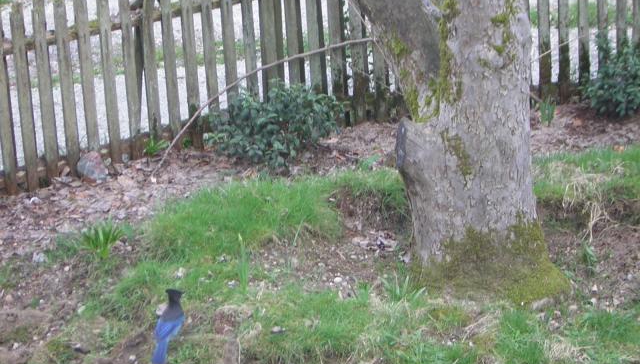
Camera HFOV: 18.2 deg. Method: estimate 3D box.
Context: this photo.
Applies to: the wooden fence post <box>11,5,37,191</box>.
[{"bbox_3d":[-1.406,-0.399,9.495,0.067,0.906,0.030,-6,14,-15],"label":"wooden fence post"}]

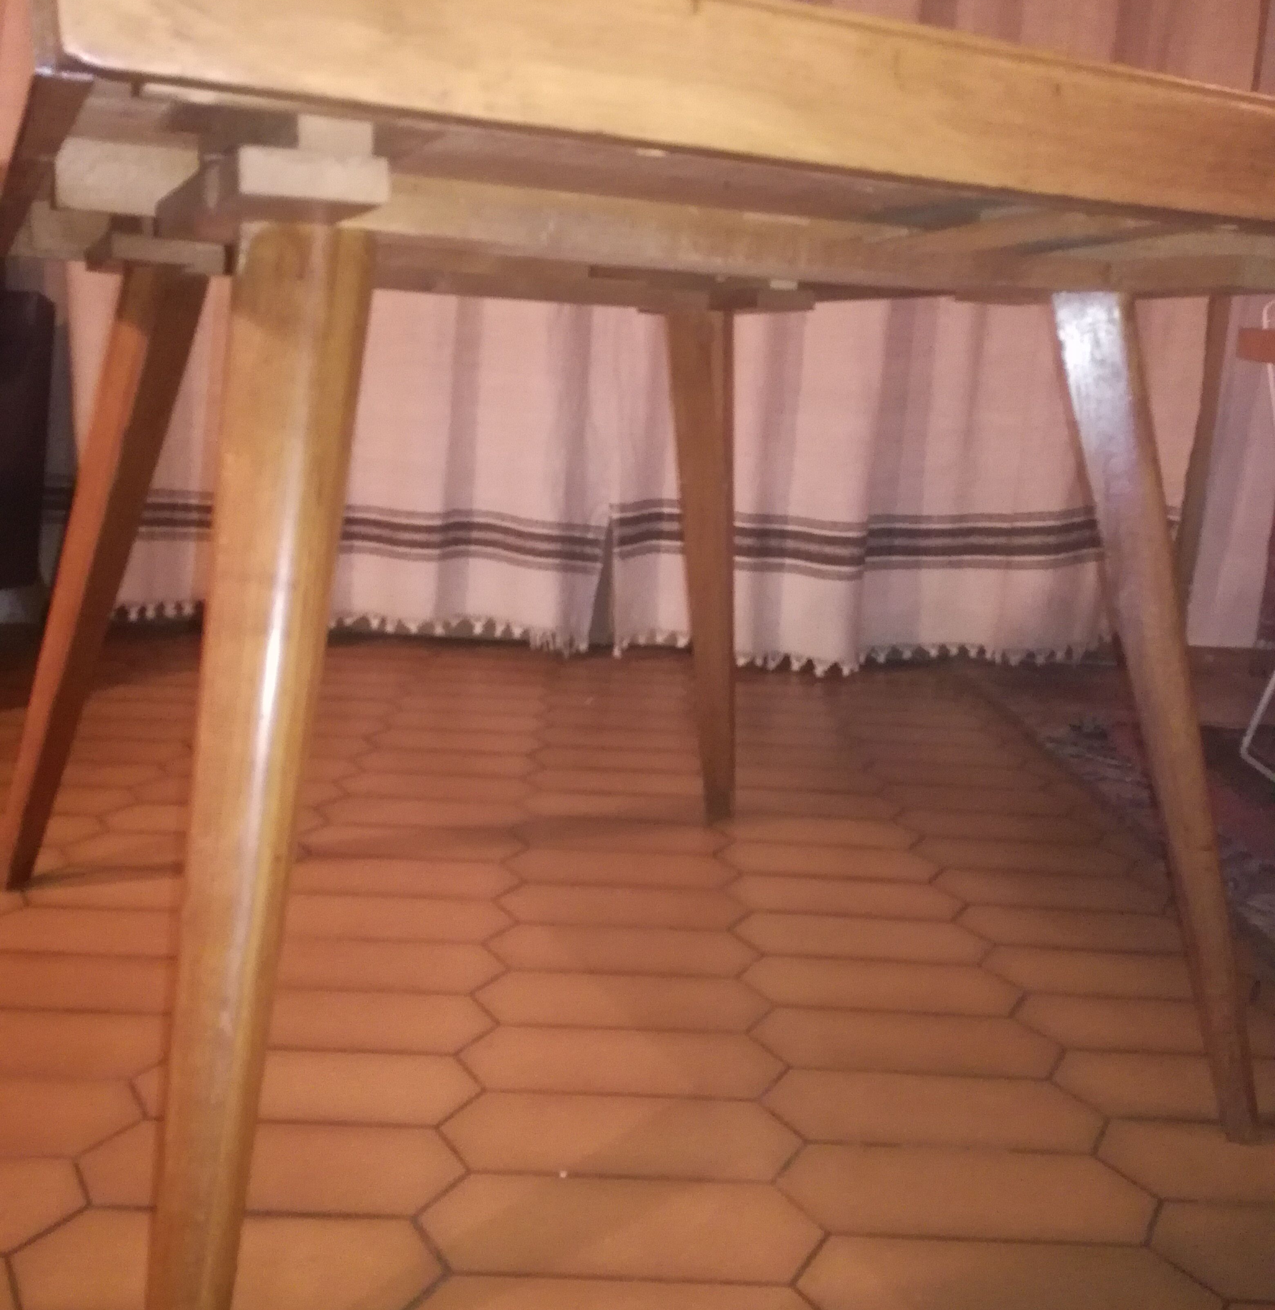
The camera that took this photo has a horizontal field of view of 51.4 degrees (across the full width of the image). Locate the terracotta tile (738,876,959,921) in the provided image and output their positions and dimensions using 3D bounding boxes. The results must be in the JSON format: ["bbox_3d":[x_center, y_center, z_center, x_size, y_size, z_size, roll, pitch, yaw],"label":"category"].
[{"bbox_3d":[0.236,0.282,1.511,0.280,0.012,0.106,3,12,-1],"label":"terracotta tile"}]

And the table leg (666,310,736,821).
[{"bbox_3d":[0.091,-0.089,1.645,0.068,0.669,0.062,4,25,18],"label":"table leg"}]

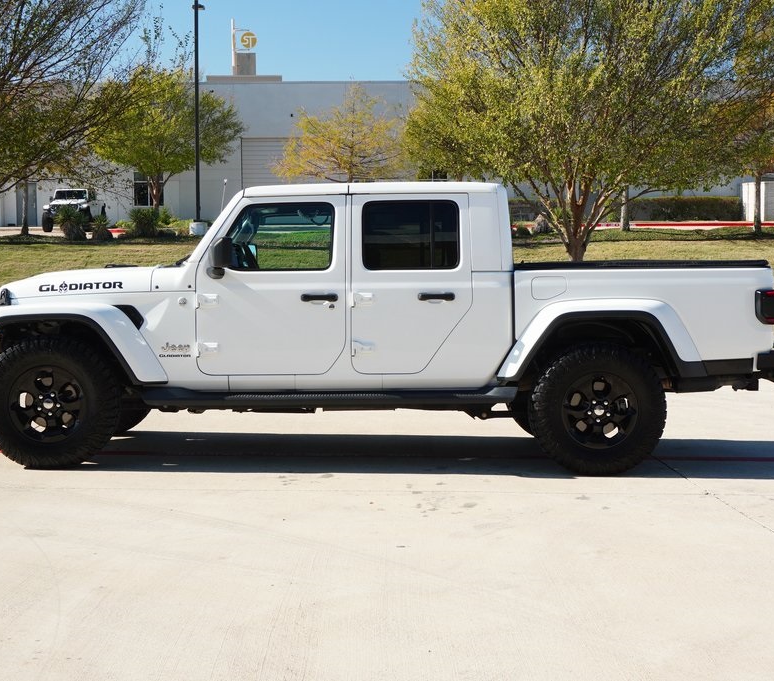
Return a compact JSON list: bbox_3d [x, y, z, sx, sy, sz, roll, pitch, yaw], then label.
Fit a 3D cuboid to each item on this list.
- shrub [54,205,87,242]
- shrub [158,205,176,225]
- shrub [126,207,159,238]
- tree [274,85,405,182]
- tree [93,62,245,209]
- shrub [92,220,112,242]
[{"bbox_3d":[-10.642,-3.934,43.000,1.140,1.280,1.140,0,4,0],"label":"shrub"},{"bbox_3d":[-8.103,-4.575,47.000,0.740,0.850,0.740,0,4,0],"label":"shrub"},{"bbox_3d":[-8.412,-4.043,44.000,1.170,1.140,1.170,0,4,0],"label":"shrub"},{"bbox_3d":[-1.894,-7.338,51.000,5.260,5.740,5.000,0,4,0],"label":"tree"},{"bbox_3d":[-8.884,-7.908,52.000,6.260,6.630,5.950,0,4,0],"label":"tree"},{"bbox_3d":[-9.566,-3.665,43.000,0.740,0.740,0.740,0,4,0],"label":"shrub"}]

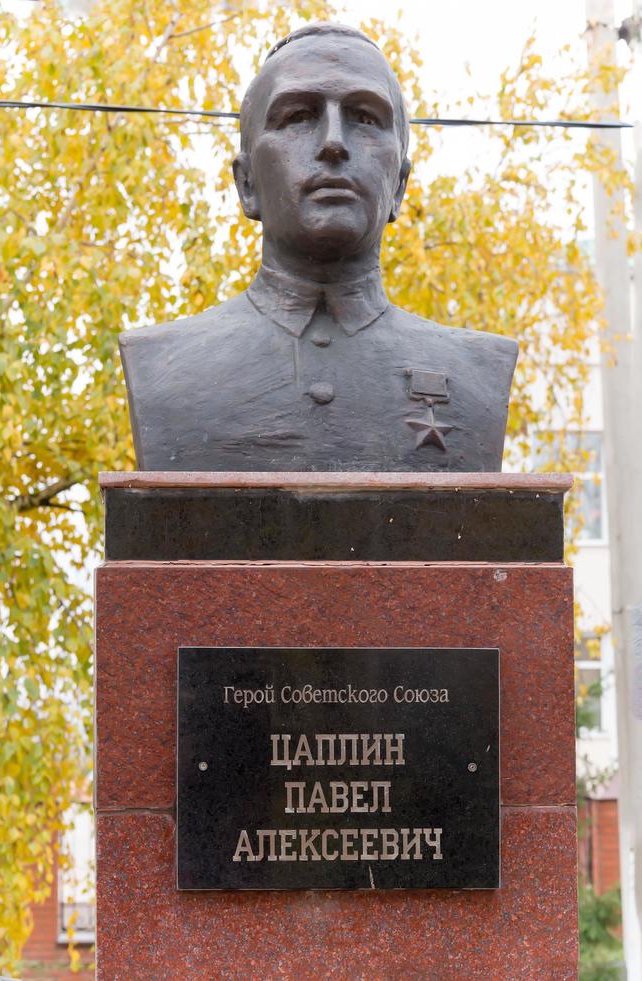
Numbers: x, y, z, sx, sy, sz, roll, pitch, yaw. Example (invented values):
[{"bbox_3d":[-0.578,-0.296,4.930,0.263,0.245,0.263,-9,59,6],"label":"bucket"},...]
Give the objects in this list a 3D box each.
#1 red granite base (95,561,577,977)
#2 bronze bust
[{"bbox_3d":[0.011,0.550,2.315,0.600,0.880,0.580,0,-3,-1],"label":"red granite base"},{"bbox_3d":[-0.002,-0.340,2.369,0.565,0.672,0.360,0,-3,-1],"label":"bronze bust"}]

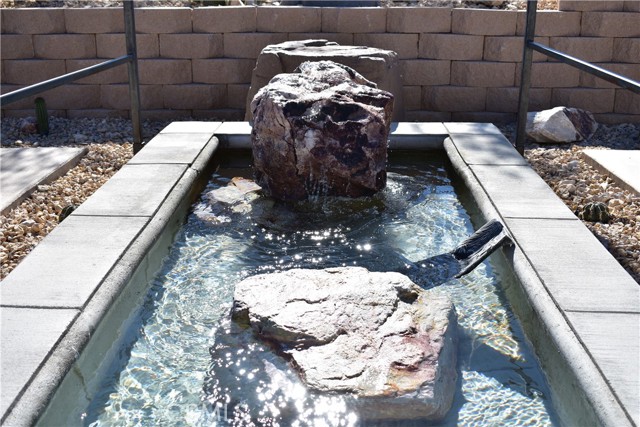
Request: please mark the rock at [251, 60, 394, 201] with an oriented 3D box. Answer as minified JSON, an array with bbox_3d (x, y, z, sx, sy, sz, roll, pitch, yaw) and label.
[{"bbox_3d":[0.011,-0.438,3.727,0.737,0.718,0.563,1,20,2],"label":"rock"}]

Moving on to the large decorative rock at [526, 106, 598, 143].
[{"bbox_3d":[1.474,-0.528,4.231,0.427,0.204,0.281,1,20,2],"label":"large decorative rock"}]

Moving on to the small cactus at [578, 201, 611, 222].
[{"bbox_3d":[1.155,0.000,2.895,0.115,0.083,0.115,1,20,2],"label":"small cactus"}]

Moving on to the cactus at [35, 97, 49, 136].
[{"bbox_3d":[-1.716,-0.591,4.281,0.068,0.242,0.068,1,20,2],"label":"cactus"}]

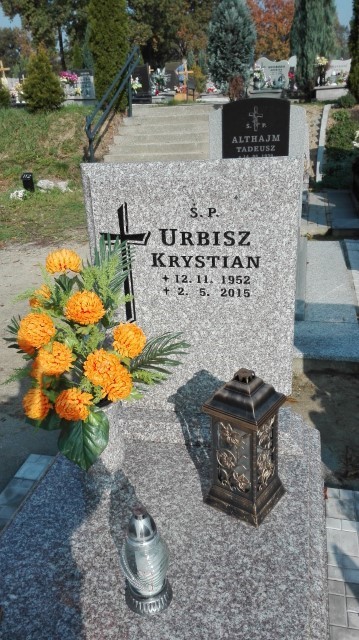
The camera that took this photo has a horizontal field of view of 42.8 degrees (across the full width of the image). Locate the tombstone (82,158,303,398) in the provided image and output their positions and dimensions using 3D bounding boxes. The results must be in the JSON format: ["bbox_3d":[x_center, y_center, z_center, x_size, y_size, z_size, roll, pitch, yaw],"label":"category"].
[{"bbox_3d":[0.050,-0.128,1.575,0.681,0.799,0.090,1,22,12],"label":"tombstone"}]

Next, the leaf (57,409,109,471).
[{"bbox_3d":[-0.300,0.366,1.414,0.155,0.175,0.090,-4,24,0],"label":"leaf"}]

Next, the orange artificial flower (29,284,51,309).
[{"bbox_3d":[-0.434,-0.073,1.420,0.085,0.085,0.085,-1,21,7],"label":"orange artificial flower"}]

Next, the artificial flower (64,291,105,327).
[{"bbox_3d":[-0.268,-0.032,1.290,0.109,0.096,0.082,-4,24,0],"label":"artificial flower"}]

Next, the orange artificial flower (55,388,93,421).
[{"bbox_3d":[-0.318,0.253,1.373,0.108,0.095,0.085,-4,24,0],"label":"orange artificial flower"}]

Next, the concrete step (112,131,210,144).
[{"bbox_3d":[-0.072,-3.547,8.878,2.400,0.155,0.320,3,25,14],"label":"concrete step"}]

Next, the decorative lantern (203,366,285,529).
[{"bbox_3d":[0.179,0.316,1.237,0.170,0.401,0.170,13,26,35],"label":"decorative lantern"}]

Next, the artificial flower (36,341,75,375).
[{"bbox_3d":[-0.357,0.111,1.320,0.108,0.100,0.100,-6,21,-7],"label":"artificial flower"}]

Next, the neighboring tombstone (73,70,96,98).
[{"bbox_3d":[-2.552,-6.312,12.300,0.640,0.760,0.120,-4,21,-3],"label":"neighboring tombstone"}]

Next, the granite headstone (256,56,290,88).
[{"bbox_3d":[2.628,-6.891,12.800,0.930,0.820,0.120,3,25,14],"label":"granite headstone"}]

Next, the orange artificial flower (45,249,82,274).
[{"bbox_3d":[-0.324,-0.163,1.279,0.100,0.072,0.092,-4,24,0],"label":"orange artificial flower"}]

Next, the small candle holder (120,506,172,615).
[{"bbox_3d":[-0.076,0.507,1.002,0.109,0.246,0.109,-3,21,1],"label":"small candle holder"}]

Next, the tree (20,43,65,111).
[{"bbox_3d":[-3.030,-5.402,10.200,0.880,1.380,0.880,-8,22,-12],"label":"tree"}]

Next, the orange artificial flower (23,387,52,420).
[{"bbox_3d":[-0.442,0.260,1.425,0.092,0.097,0.082,-4,24,0],"label":"orange artificial flower"}]

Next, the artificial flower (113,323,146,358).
[{"bbox_3d":[-0.148,0.060,1.352,0.099,0.100,0.080,-4,24,0],"label":"artificial flower"}]

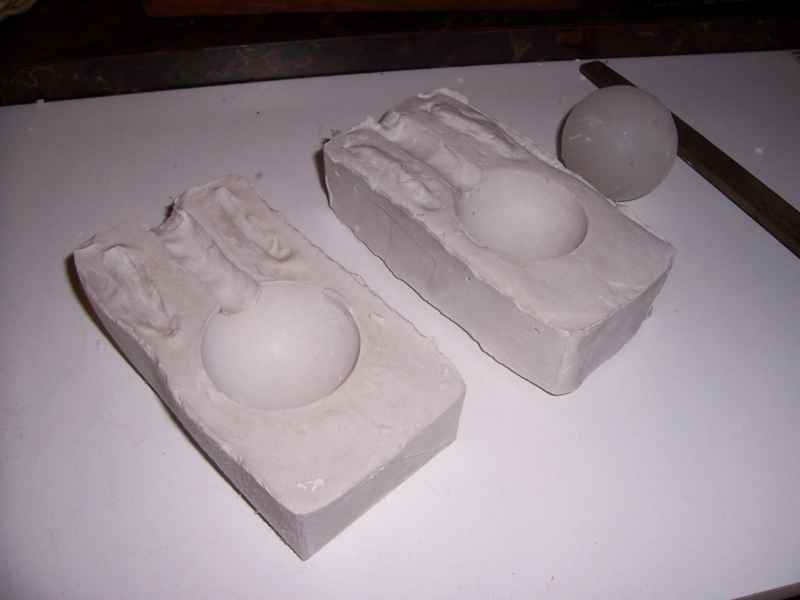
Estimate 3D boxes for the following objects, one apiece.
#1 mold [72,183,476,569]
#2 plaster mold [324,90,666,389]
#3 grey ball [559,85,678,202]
[{"bbox_3d":[-0.063,0.022,0.376,0.095,0.046,0.180,-33,58,-27],"label":"mold"},{"bbox_3d":[0.050,-0.040,0.433,0.090,0.051,0.175,-33,59,-27],"label":"plaster mold"},{"bbox_3d":[0.117,-0.083,0.421,0.062,0.062,0.062,5,50,0],"label":"grey ball"}]

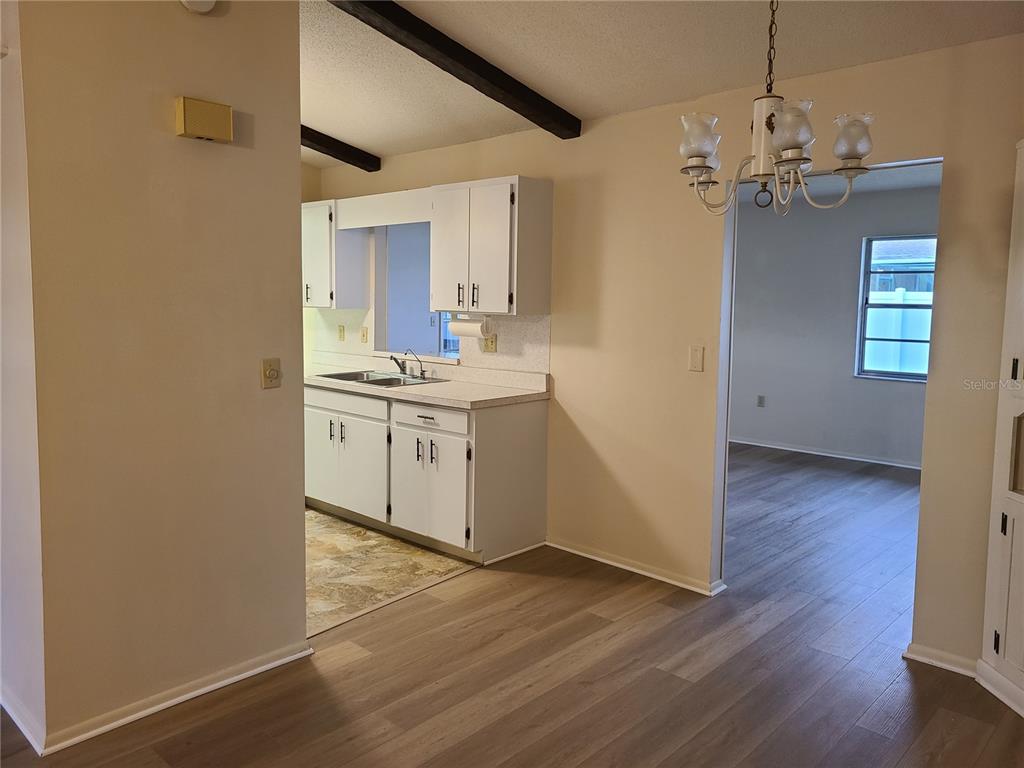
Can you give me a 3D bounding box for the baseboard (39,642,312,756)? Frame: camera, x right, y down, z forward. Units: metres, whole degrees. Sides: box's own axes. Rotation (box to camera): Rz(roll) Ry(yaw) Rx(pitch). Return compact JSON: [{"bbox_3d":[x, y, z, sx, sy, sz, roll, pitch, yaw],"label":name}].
[{"bbox_3d":[-1.163,1.114,2.808,0.022,0.060,1.000,6,8,42],"label":"baseboard"}]

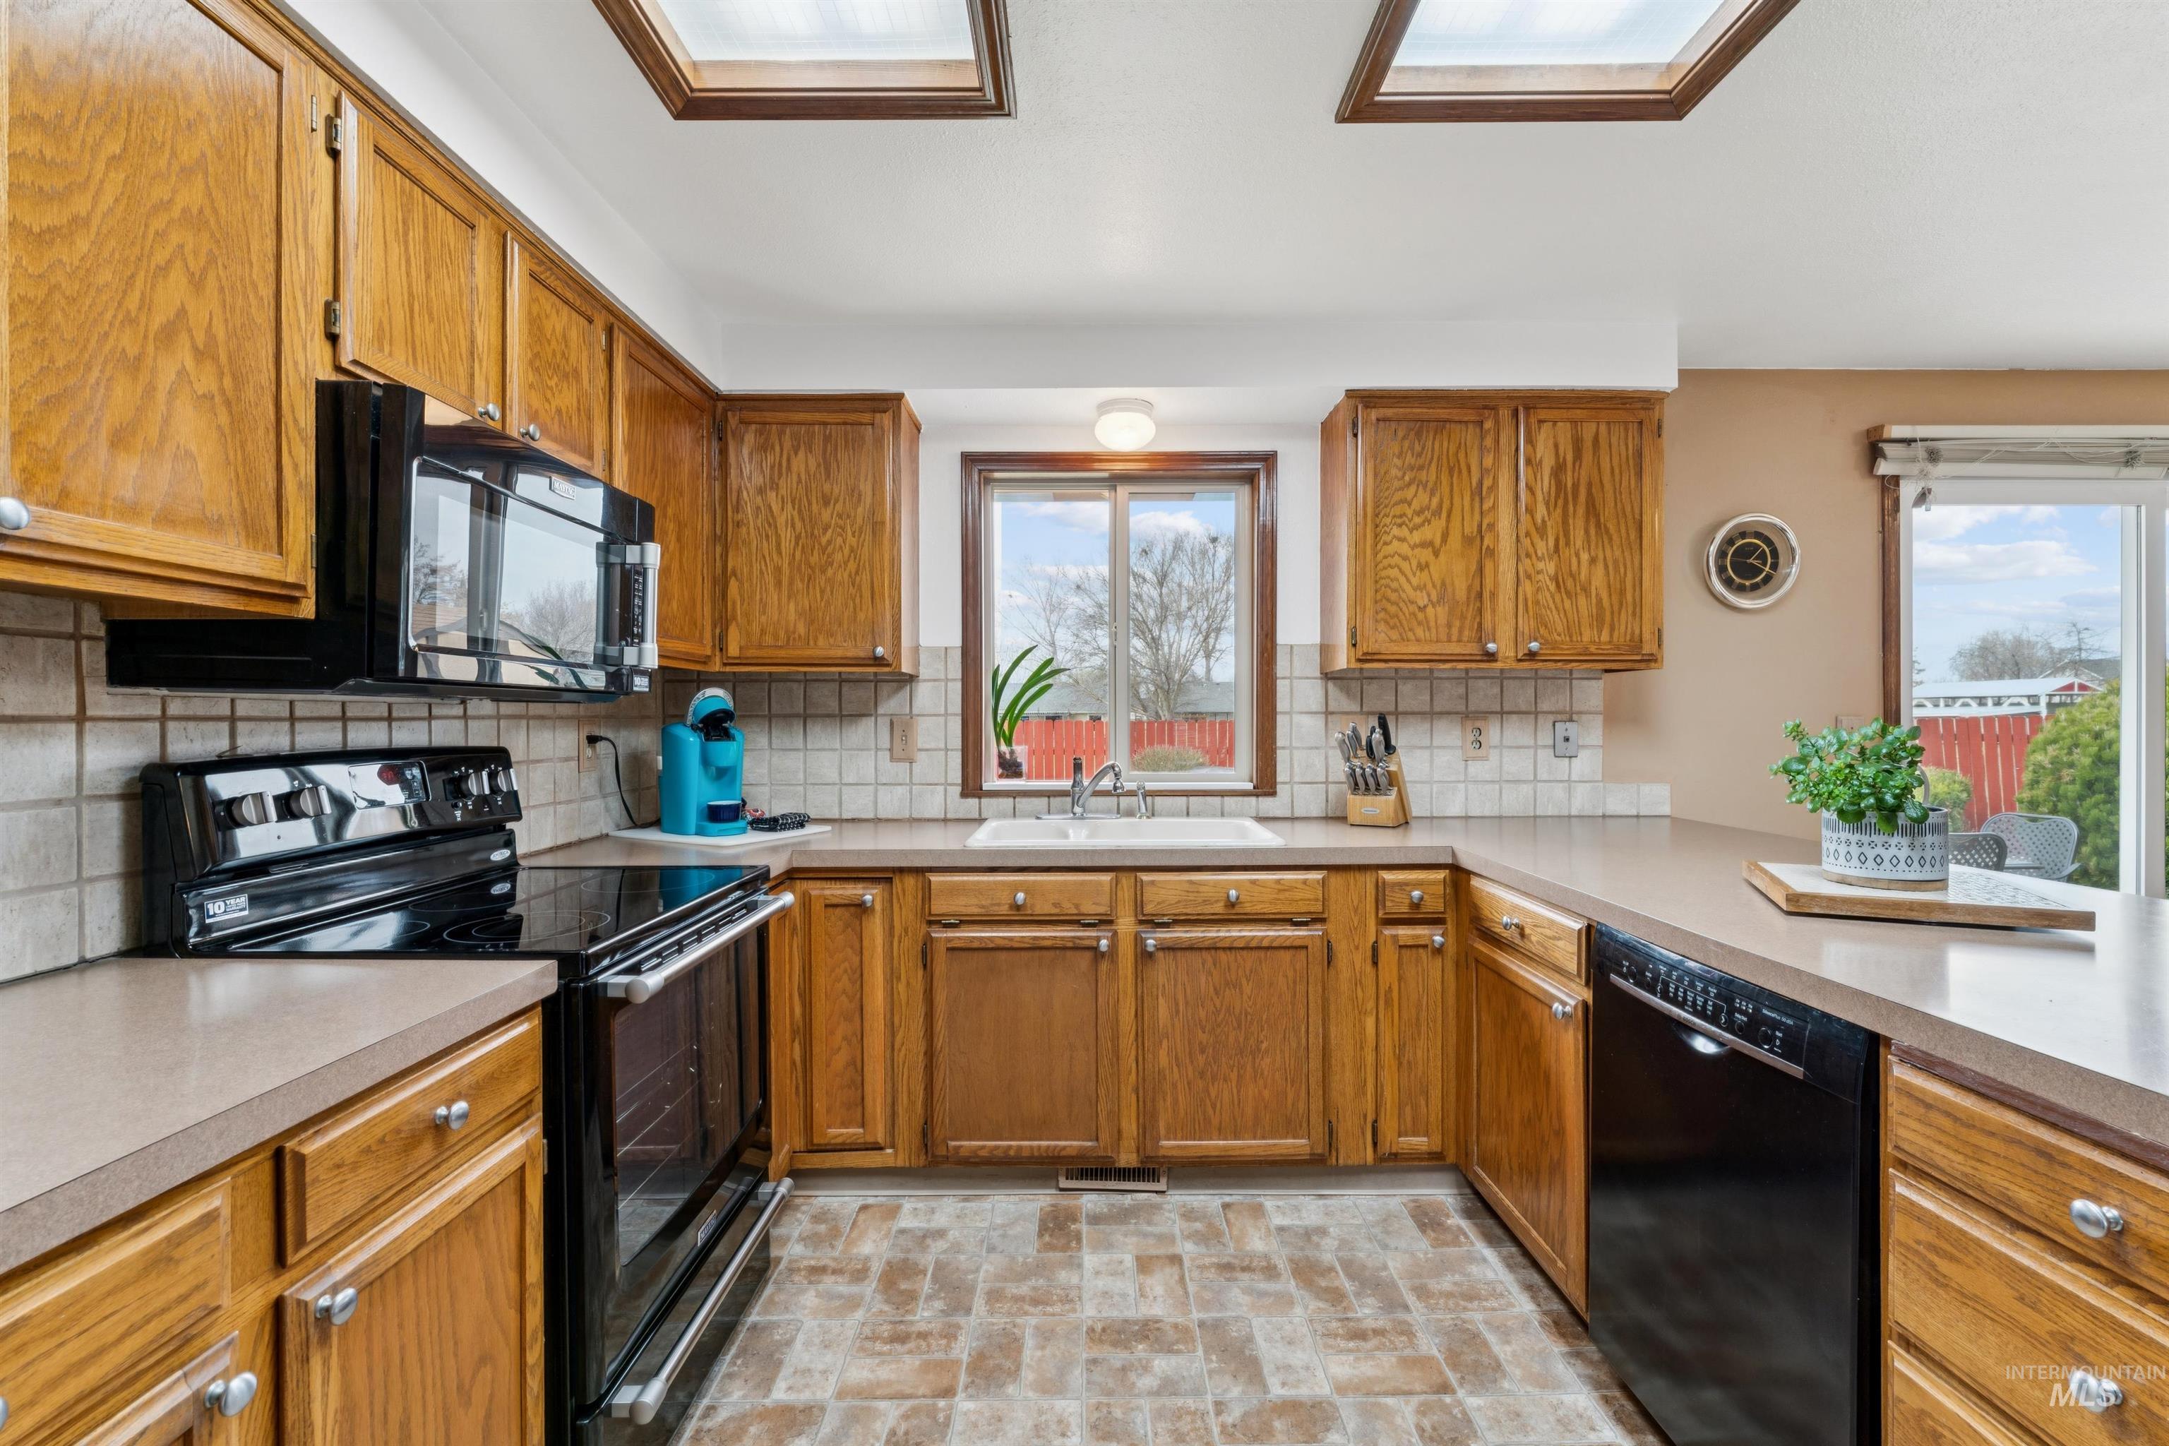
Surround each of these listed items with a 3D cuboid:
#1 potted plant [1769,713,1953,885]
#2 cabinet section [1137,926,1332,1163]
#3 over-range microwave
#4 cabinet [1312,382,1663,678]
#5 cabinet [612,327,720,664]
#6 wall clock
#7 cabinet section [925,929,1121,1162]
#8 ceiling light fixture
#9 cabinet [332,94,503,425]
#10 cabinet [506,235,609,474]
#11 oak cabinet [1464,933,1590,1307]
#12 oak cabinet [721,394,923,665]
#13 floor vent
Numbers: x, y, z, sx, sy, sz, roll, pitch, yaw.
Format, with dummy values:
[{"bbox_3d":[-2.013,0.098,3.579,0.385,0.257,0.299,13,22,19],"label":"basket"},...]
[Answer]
[{"bbox_3d":[1.360,0.134,1.590,0.250,0.285,0.220,0,0,0],"label":"potted plant"},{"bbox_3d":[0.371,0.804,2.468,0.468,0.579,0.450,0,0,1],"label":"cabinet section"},{"bbox_3d":[-1.117,-0.256,1.615,0.430,0.430,0.757,0,0,0],"label":"over-range microwave"},{"bbox_3d":[1.219,-0.556,2.775,0.910,0.799,0.325,0,0,1],"label":"cabinet"},{"bbox_3d":[-1.180,-0.526,2.268,0.320,0.760,0.590,0,0,0],"label":"cabinet"},{"bbox_3d":[2.102,-0.509,2.840,0.290,0.290,0.050,0,0,0],"label":"wall clock"},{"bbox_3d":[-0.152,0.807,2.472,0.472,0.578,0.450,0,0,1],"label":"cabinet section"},{"bbox_3d":[0.126,-0.881,2.720,0.187,0.128,0.187,0,0,0],"label":"ceiling light fixture"},{"bbox_3d":[-1.212,-0.718,1.471,0.300,0.381,0.358,0,0,1],"label":"cabinet"},{"bbox_3d":[-1.182,-0.704,1.800,0.320,0.385,0.375,0,0,0],"label":"cabinet"},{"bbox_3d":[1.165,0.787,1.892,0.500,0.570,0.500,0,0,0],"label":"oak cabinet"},{"bbox_3d":[-0.797,-0.553,2.793,0.532,0.804,0.325,0,0,1],"label":"oak cabinet"},{"bbox_3d":[0.075,1.163,2.337,0.276,0.082,0.030,0,0,1],"label":"floor vent"}]

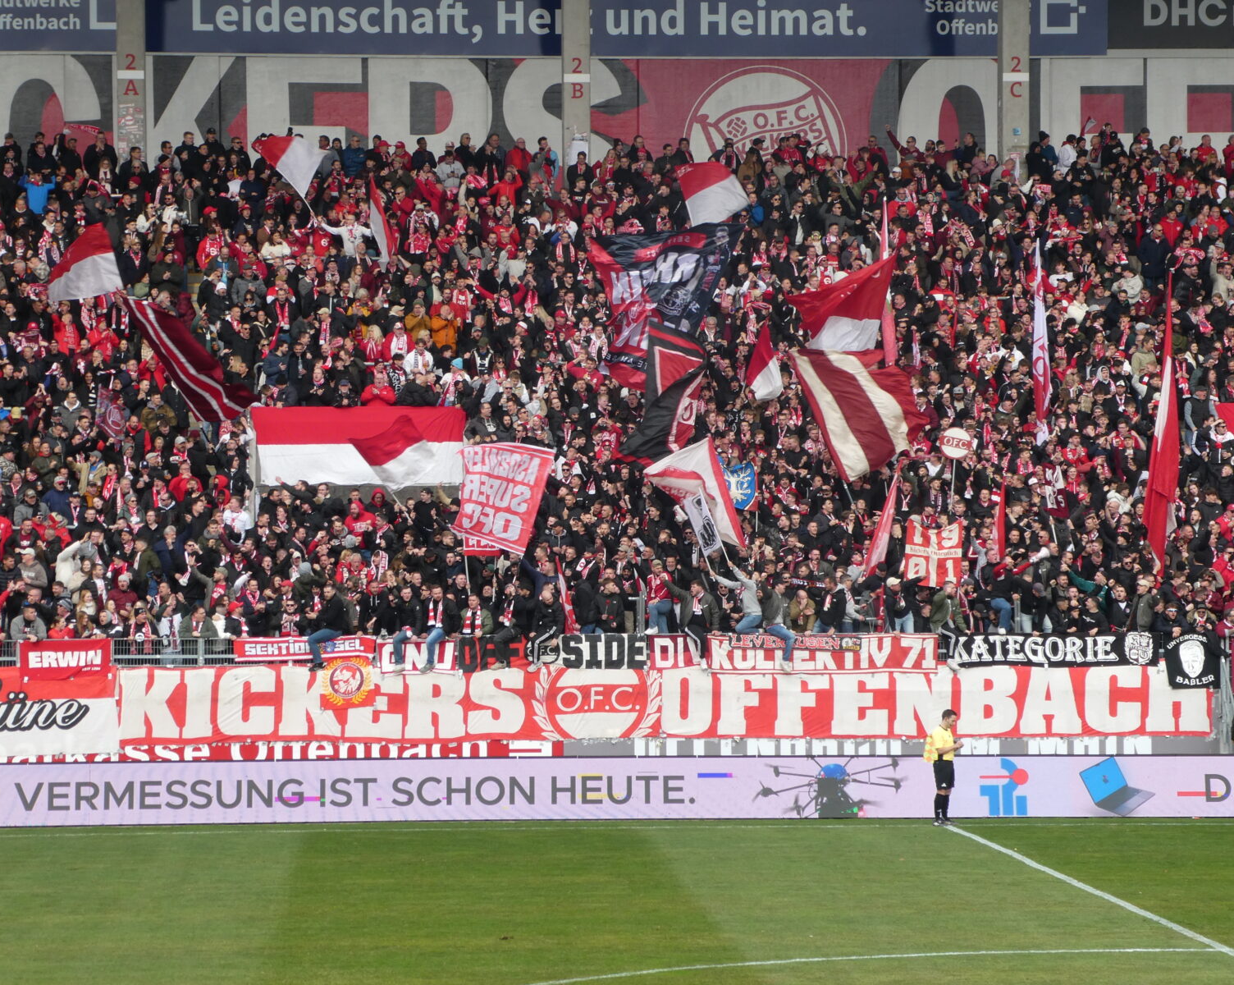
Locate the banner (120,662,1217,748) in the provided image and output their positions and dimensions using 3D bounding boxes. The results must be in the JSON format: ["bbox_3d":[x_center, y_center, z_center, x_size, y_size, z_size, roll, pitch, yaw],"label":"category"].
[{"bbox_3d":[0.785,3.601,87.041,18.582,1.326,0.100,0,-1,-3],"label":"banner"}]

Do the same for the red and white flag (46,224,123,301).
[{"bbox_3d":[-10.012,-4.312,96.300,1.408,1.505,0.450,0,-1,-3],"label":"red and white flag"}]

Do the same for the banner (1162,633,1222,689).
[{"bbox_3d":[9.802,2.868,87.300,1.014,0.962,0.060,0,-1,-3],"label":"banner"}]

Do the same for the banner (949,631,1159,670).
[{"bbox_3d":[7.463,2.712,87.344,3.607,0.595,0.070,0,-1,-3],"label":"banner"}]

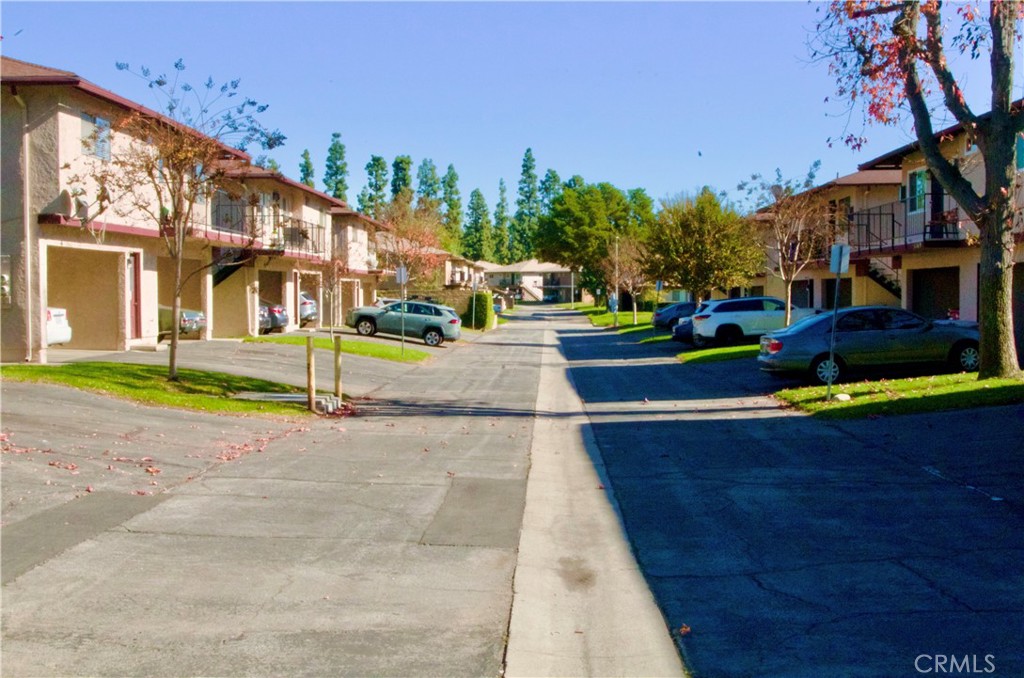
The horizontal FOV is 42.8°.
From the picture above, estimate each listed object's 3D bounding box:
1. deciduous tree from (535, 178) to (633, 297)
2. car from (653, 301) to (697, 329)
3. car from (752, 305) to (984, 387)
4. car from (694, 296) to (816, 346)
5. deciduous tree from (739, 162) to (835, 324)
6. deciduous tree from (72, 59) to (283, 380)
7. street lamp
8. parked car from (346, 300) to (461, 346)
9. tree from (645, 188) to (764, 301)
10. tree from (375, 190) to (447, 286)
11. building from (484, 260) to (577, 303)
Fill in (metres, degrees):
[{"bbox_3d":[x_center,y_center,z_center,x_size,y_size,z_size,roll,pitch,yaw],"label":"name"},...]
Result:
[{"bbox_3d":[9.310,-12.415,170.000,12.800,16.966,12.000,0,2,0],"label":"deciduous tree"},{"bbox_3d":[9.833,-1.387,68.492,4.750,1.450,1.800,-3,2,0],"label":"car"},{"bbox_3d":[7.270,0.060,25.770,4.800,1.490,1.800,-5,2,0],"label":"car"},{"bbox_3d":[8.950,-0.690,47.200,4.870,1.730,1.920,-5,2,0],"label":"car"},{"bbox_3d":[8.095,-2.418,38.500,2.830,5.573,2.800,0,2,0],"label":"deciduous tree"},{"bbox_3d":[-6.123,-2.197,23.900,3.840,5.876,3.700,0,2,0],"label":"deciduous tree"},{"bbox_3d":[6.032,-3.346,75.000,0.350,5.486,0.350,0,2,0],"label":"street lamp"},{"bbox_3d":[-4.310,-0.730,52.600,4.600,1.690,1.855,8,2,1],"label":"parked car"},{"bbox_3d":[8.361,-3.384,57.000,5.200,6.374,5.000,0,2,0],"label":"tree"},{"bbox_3d":[-4.619,-3.631,60.000,3.400,6.572,3.400,0,2,0],"label":"tree"},{"bbox_3d":[3.405,-10.172,228.000,18.500,7.597,12.000,0,2,0],"label":"building"}]

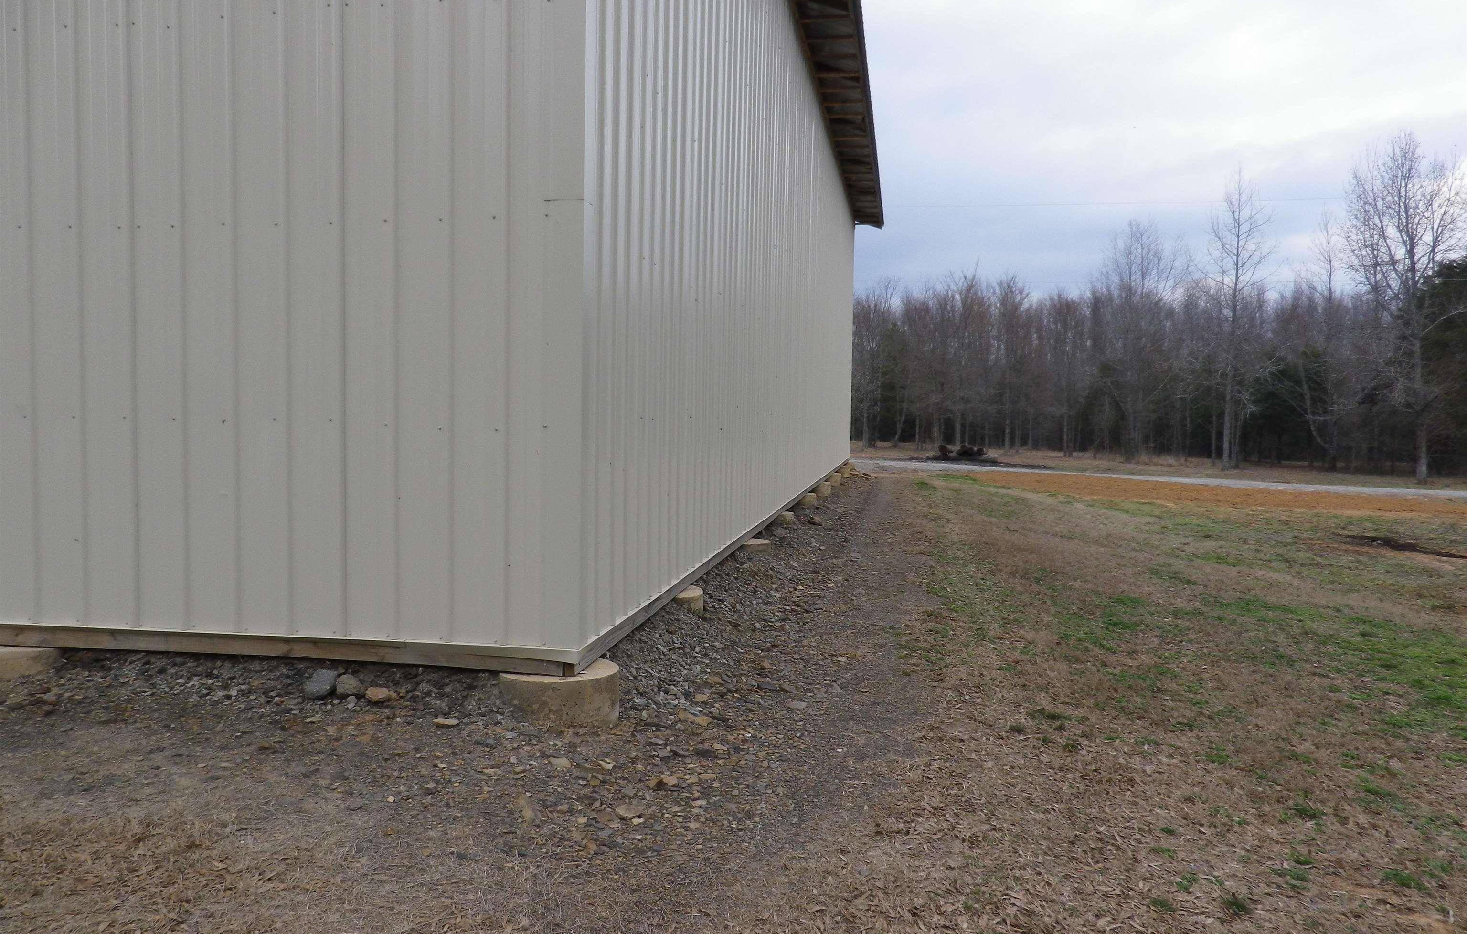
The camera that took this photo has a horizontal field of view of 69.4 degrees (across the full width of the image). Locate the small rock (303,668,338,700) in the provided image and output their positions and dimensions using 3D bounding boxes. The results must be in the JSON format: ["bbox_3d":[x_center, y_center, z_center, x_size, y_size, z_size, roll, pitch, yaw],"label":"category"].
[{"bbox_3d":[-1.628,0.859,4.180,0.122,0.112,0.105,-1,3,-21],"label":"small rock"}]

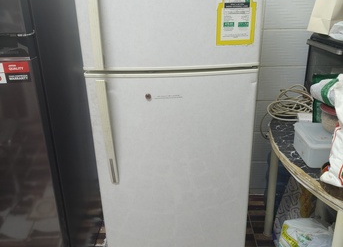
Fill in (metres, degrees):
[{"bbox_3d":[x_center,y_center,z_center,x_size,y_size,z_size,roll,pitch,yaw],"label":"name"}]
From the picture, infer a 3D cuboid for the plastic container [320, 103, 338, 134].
[{"bbox_3d":[0.655,-0.028,1.224,0.135,0.080,0.135,-2,22,0],"label":"plastic container"}]

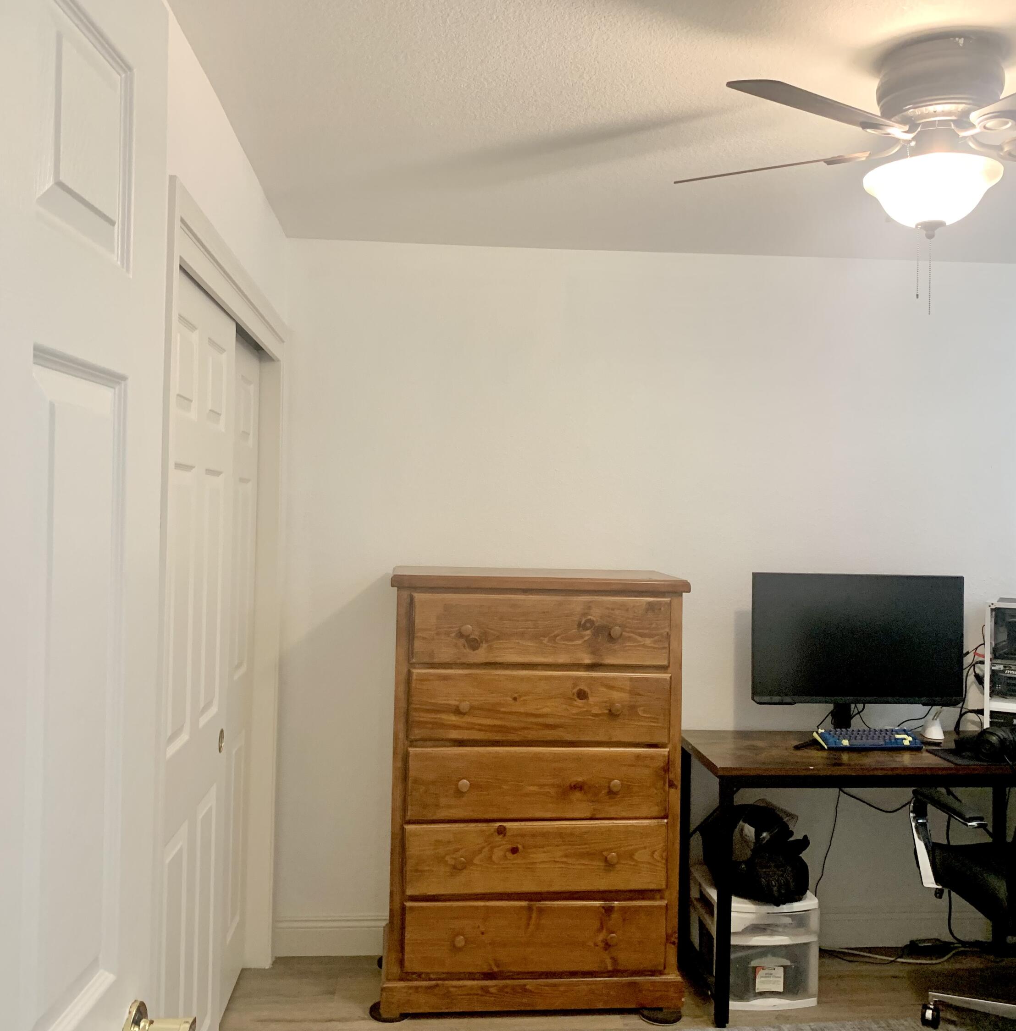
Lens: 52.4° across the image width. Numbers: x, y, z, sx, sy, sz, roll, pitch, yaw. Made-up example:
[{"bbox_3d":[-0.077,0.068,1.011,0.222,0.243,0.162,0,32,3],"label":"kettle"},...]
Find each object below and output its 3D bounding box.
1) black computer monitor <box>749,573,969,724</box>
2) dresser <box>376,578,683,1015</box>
[{"bbox_3d":[1.151,0.471,3.421,0.718,0.556,0.223,1,0,-4],"label":"black computer monitor"},{"bbox_3d":[0.069,0.838,3.275,0.891,1.305,0.460,1,0,-6],"label":"dresser"}]

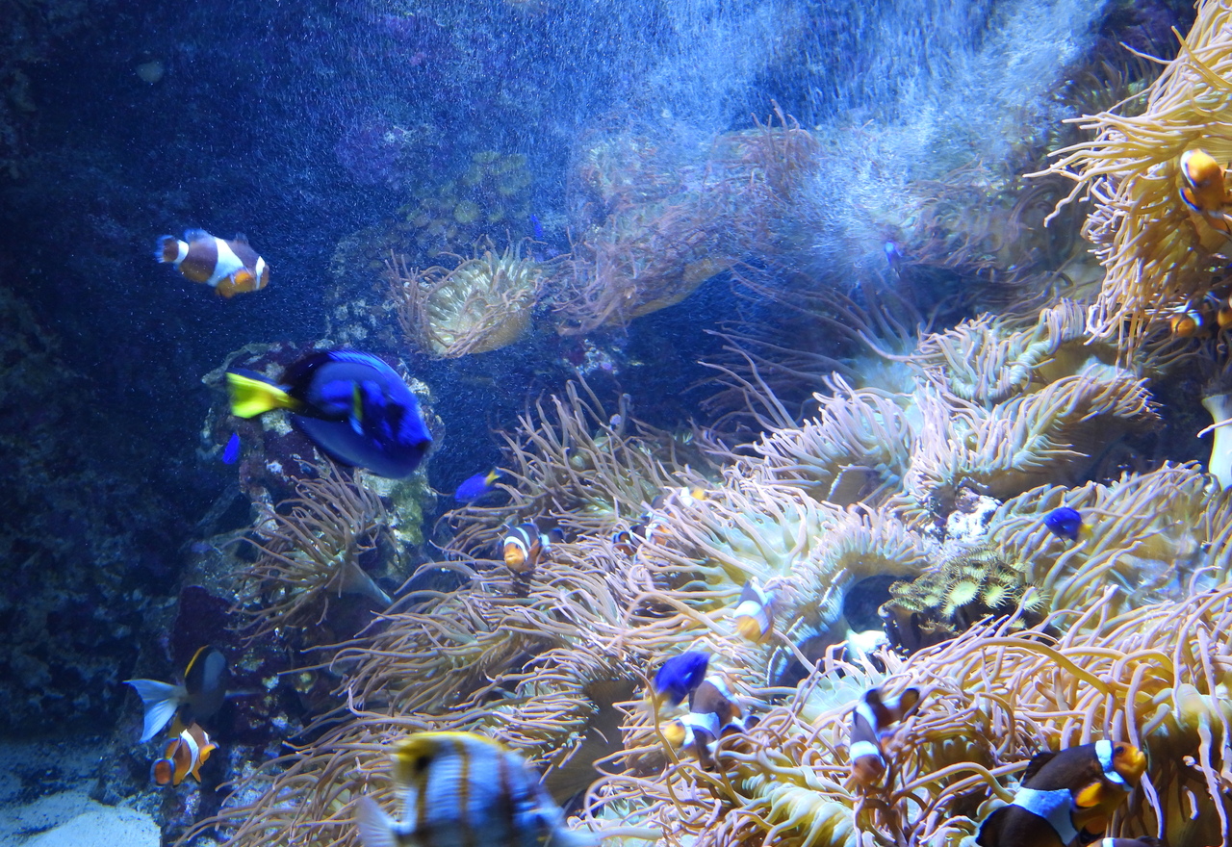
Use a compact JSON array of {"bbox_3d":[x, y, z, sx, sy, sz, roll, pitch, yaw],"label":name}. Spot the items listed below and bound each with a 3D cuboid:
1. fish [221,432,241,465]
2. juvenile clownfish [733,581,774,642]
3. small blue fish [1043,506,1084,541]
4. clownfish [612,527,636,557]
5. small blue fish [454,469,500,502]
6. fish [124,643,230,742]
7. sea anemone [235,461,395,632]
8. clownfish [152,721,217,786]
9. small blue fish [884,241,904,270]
[{"bbox_3d":[-0.369,0.024,1.880,0.012,0.046,0.021,6,-30,32],"label":"fish"},{"bbox_3d":[0.098,0.135,1.400,0.026,0.036,0.070,2,29,13],"label":"juvenile clownfish"},{"bbox_3d":[0.320,0.072,1.400,0.015,0.026,0.050,9,6,43],"label":"small blue fish"},{"bbox_3d":[0.007,0.095,1.550,0.018,0.026,0.050,8,-9,40],"label":"clownfish"},{"bbox_3d":[-0.119,0.053,1.680,0.053,0.023,0.012,-24,20,-27],"label":"small blue fish"},{"bbox_3d":[-0.400,0.246,1.800,0.028,0.086,0.140,7,11,36],"label":"fish"},{"bbox_3d":[-0.286,0.116,1.850,0.145,0.155,0.130,2,10,12],"label":"sea anemone"},{"bbox_3d":[-0.364,0.278,1.650,0.026,0.042,0.075,8,19,38],"label":"clownfish"},{"bbox_3d":[0.313,-0.188,2.200,0.015,0.050,0.024,7,44,33],"label":"small blue fish"}]

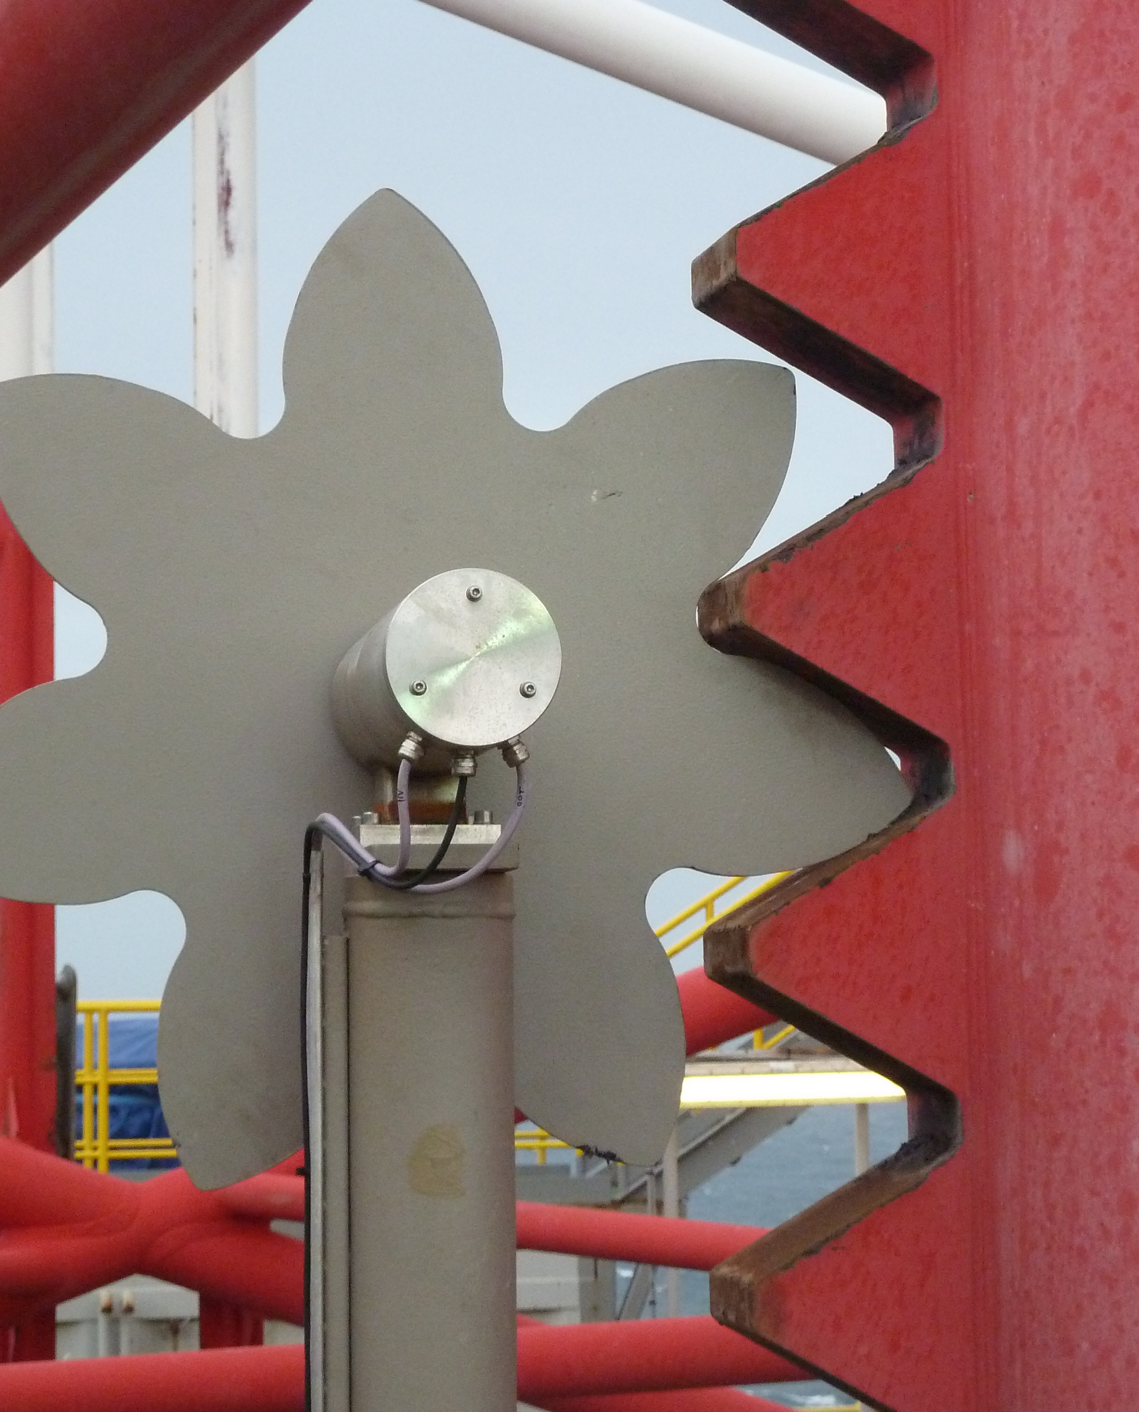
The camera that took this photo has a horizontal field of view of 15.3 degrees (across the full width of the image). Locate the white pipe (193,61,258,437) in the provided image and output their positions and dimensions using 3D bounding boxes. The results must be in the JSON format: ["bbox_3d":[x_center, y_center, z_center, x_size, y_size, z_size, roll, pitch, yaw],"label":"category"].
[{"bbox_3d":[-1.346,-1.695,16.600,0.250,1.750,0.220,-1,-5,0],"label":"white pipe"}]

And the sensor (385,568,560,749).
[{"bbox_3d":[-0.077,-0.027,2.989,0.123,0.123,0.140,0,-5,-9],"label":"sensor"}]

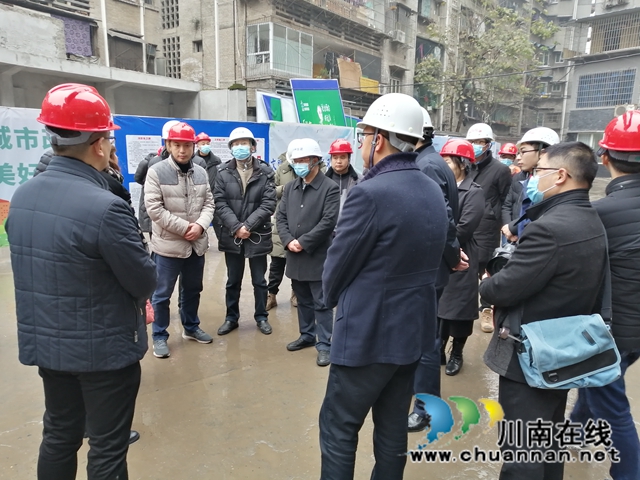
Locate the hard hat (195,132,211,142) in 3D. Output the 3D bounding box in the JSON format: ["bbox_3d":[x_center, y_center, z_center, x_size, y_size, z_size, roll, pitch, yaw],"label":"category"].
[{"bbox_3d":[-1.628,-1.422,6.950,0.220,0.152,0.277,-8,13,-38],"label":"hard hat"}]

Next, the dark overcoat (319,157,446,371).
[{"bbox_3d":[0.284,0.063,2.130,0.380,0.860,0.540,12,17,43],"label":"dark overcoat"}]

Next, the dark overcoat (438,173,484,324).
[{"bbox_3d":[1.001,0.038,3.636,0.340,1.070,0.460,-3,13,-20],"label":"dark overcoat"}]

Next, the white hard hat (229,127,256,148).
[{"bbox_3d":[-0.648,-0.873,4.200,0.220,0.152,0.277,0,-4,-1],"label":"white hard hat"}]

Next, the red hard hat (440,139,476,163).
[{"bbox_3d":[1.021,-0.662,3.620,0.277,0.152,0.220,11,8,-14],"label":"red hard hat"}]

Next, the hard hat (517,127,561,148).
[{"bbox_3d":[1.416,-0.658,3.220,0.280,0.155,0.220,4,12,-9],"label":"hard hat"}]

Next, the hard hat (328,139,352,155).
[{"bbox_3d":[0.181,-0.801,4.300,0.215,0.150,0.270,3,12,8],"label":"hard hat"}]

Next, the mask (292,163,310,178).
[{"bbox_3d":[-0.125,-0.496,3.560,0.140,0.110,0.080,9,22,32],"label":"mask"}]

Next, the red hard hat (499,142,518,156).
[{"bbox_3d":[2.367,-1.139,6.250,0.220,0.152,0.277,7,12,30],"label":"red hard hat"}]

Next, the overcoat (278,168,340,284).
[{"bbox_3d":[-0.084,-0.100,3.805,0.500,0.840,0.340,7,13,25],"label":"overcoat"}]

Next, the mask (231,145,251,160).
[{"bbox_3d":[-0.641,-0.710,4.050,0.145,0.115,0.080,3,8,8],"label":"mask"}]

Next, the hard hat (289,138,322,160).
[{"bbox_3d":[-0.095,-0.658,3.630,0.220,0.155,0.280,9,21,33],"label":"hard hat"}]

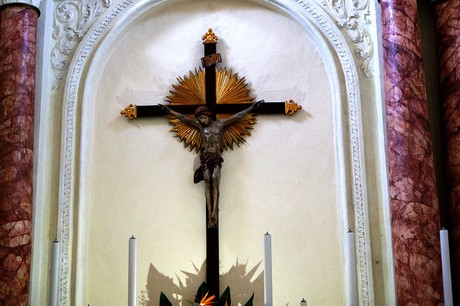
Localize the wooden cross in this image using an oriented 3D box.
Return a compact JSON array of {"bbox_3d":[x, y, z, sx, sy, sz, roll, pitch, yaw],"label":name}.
[{"bbox_3d":[-0.131,0.032,6.442,1.284,1.997,0.220,-2,-17,2],"label":"wooden cross"}]

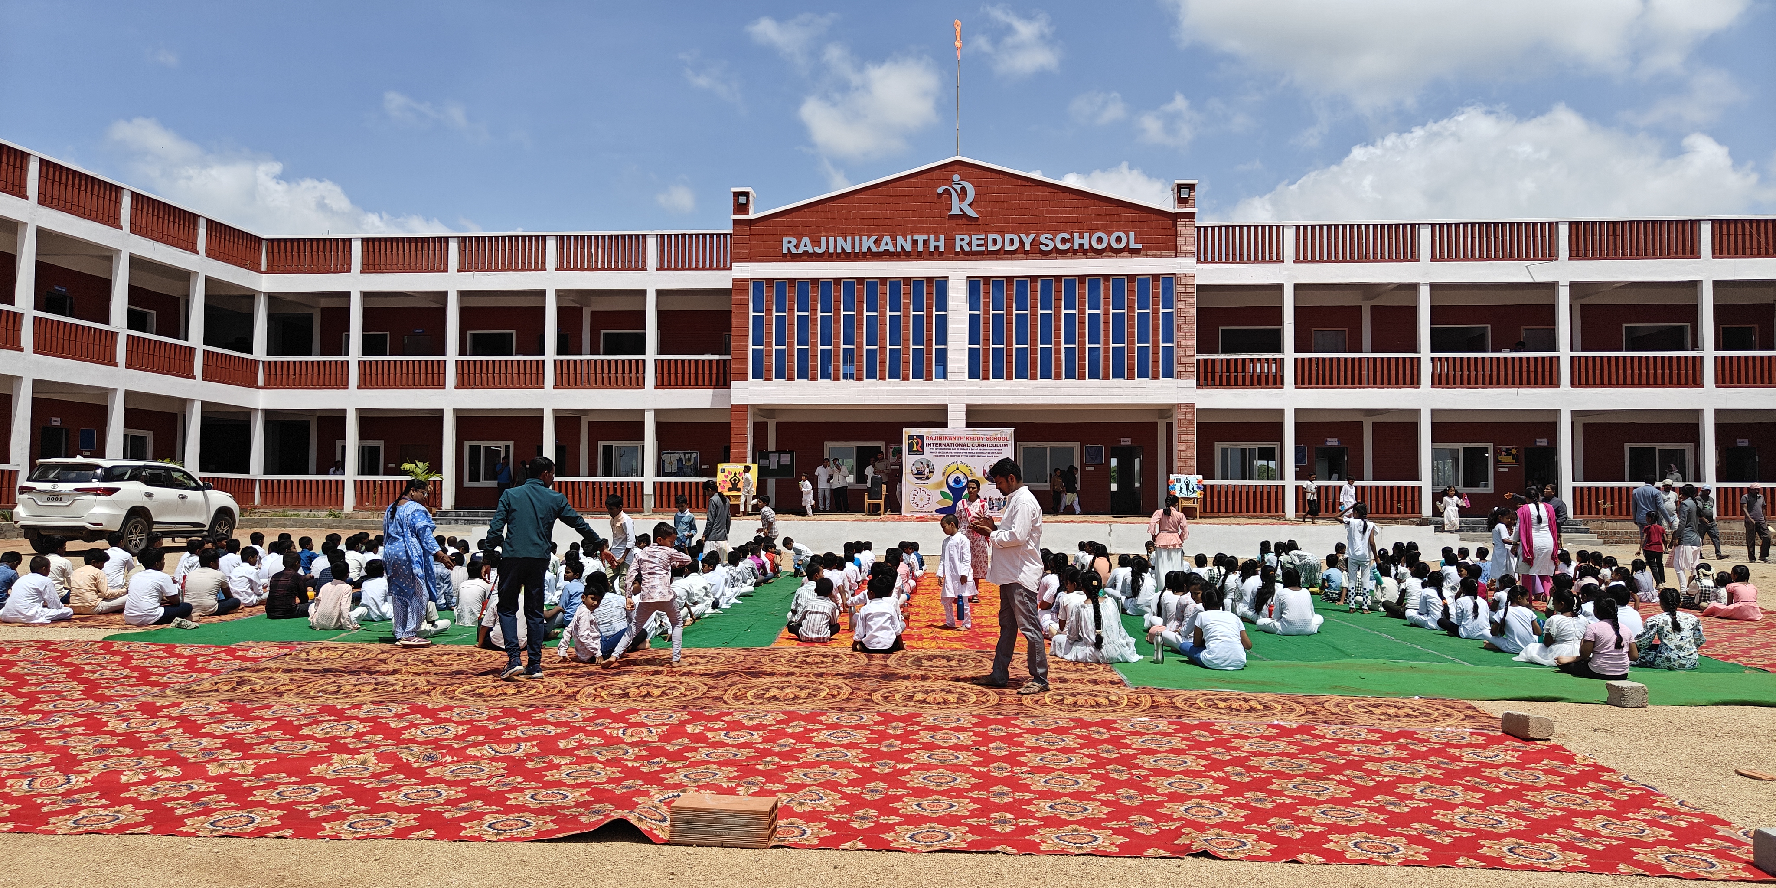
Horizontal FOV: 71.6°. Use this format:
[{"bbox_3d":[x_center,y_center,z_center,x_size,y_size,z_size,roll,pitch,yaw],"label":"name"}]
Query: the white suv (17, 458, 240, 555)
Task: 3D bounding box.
[{"bbox_3d":[-15.300,1.265,25.200,1.855,1.820,4.790,0,-2,5],"label":"white suv"}]

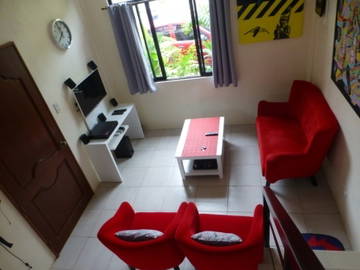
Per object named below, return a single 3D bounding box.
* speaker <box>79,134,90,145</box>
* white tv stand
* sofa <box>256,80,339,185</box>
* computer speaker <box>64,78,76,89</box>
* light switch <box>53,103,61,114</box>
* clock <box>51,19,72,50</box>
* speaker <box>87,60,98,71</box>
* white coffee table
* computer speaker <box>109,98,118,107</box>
[{"bbox_3d":[-1.264,0.060,3.327,0.068,0.105,0.060,-3,34,14],"label":"speaker"},{"bbox_3d":[-0.955,0.101,3.933,0.375,0.714,1.090,-3,34,14],"label":"white tv stand"},{"bbox_3d":[1.392,-0.028,3.198,0.720,0.860,1.220,-3,34,14],"label":"sofa"},{"bbox_3d":[-1.355,-0.633,3.095,0.070,0.100,0.062,-3,34,14],"label":"computer speaker"},{"bbox_3d":[-1.441,-0.310,2.920,0.012,0.118,0.072,-3,34,14],"label":"light switch"},{"bbox_3d":[-1.435,-1.231,3.059,0.050,0.315,0.315,-3,34,14],"label":"clock"},{"bbox_3d":[-1.251,-0.992,3.573,0.070,0.100,0.060,-3,34,14],"label":"speaker"},{"bbox_3d":[0.350,0.179,3.643,0.590,0.420,0.920,-3,34,14],"label":"white coffee table"},{"bbox_3d":[-1.089,-0.534,4.125,0.068,0.105,0.058,-3,34,14],"label":"computer speaker"}]

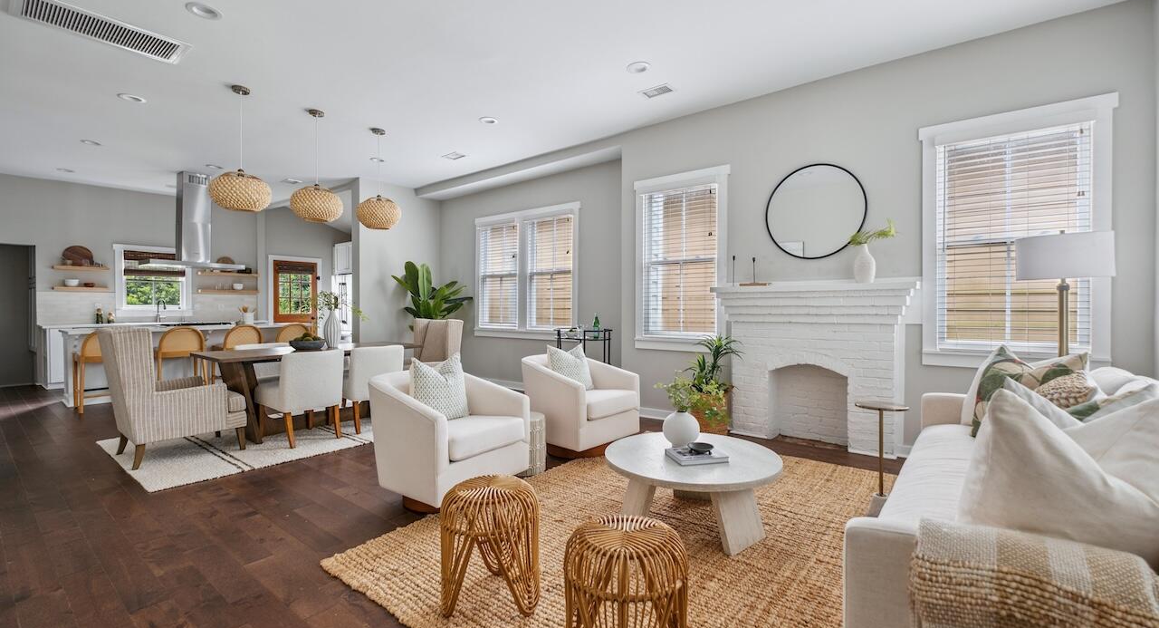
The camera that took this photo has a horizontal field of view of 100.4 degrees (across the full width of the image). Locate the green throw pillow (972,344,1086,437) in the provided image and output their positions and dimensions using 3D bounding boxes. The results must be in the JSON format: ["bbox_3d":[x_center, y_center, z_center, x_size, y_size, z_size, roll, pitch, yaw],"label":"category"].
[{"bbox_3d":[2.159,0.415,2.336,0.170,0.505,0.505,16,2,6],"label":"green throw pillow"}]

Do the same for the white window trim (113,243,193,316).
[{"bbox_3d":[-7.292,-0.555,8.317,0.080,1.186,1.051,0,1,38],"label":"white window trim"}]

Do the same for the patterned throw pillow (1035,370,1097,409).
[{"bbox_3d":[2.075,0.387,2.129,0.140,0.310,0.380,25,-5,-11],"label":"patterned throw pillow"}]

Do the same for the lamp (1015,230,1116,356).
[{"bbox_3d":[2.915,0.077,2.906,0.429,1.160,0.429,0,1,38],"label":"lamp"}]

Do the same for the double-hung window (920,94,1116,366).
[{"bbox_3d":[3.028,-0.516,3.402,1.036,1.812,0.100,0,1,38],"label":"double-hung window"}]

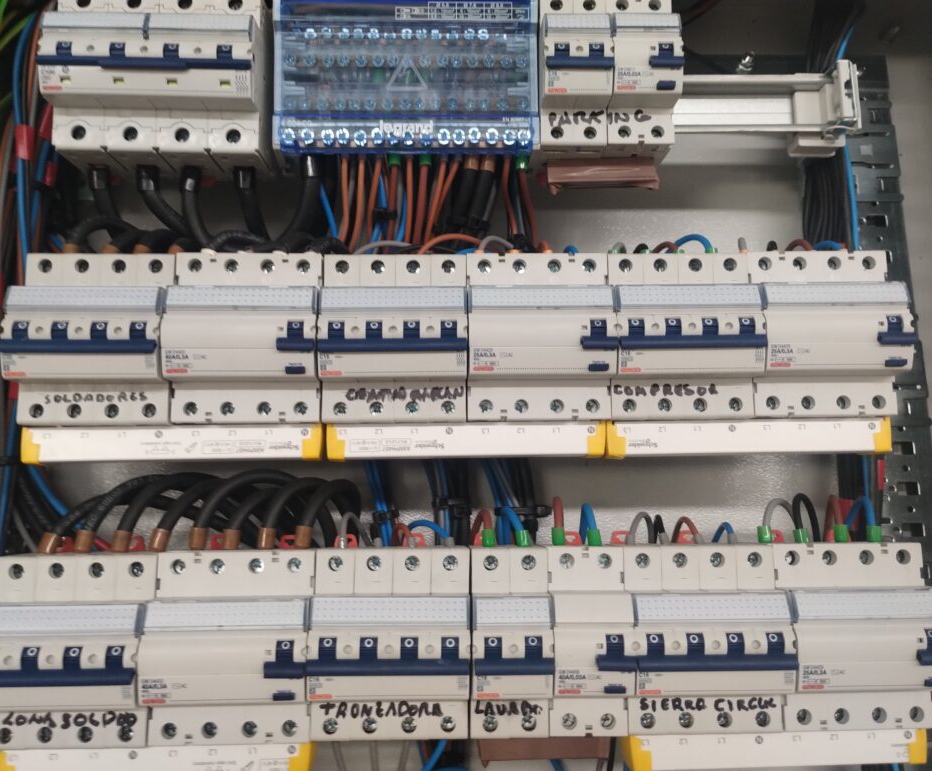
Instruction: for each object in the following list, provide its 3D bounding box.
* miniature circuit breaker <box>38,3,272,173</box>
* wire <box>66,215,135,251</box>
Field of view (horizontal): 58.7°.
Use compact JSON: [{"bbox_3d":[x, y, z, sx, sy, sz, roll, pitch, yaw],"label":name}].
[{"bbox_3d":[-0.162,-0.166,0.448,0.106,0.089,0.072,0,-6,-2],"label":"miniature circuit breaker"},{"bbox_3d":[-0.195,-0.081,0.442,0.038,0.018,0.018,0,-11,-2],"label":"wire"}]

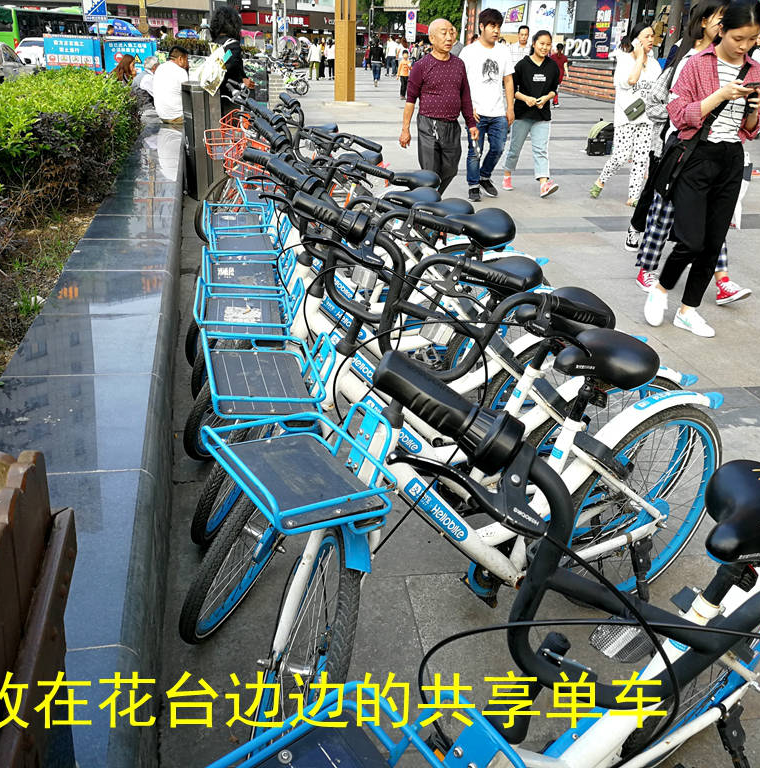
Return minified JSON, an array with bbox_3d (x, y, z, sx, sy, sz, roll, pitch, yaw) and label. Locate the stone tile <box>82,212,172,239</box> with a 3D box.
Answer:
[{"bbox_3d":[-1.306,-0.811,4.253,0.473,0.050,0.600,-3,23,-12],"label":"stone tile"}]

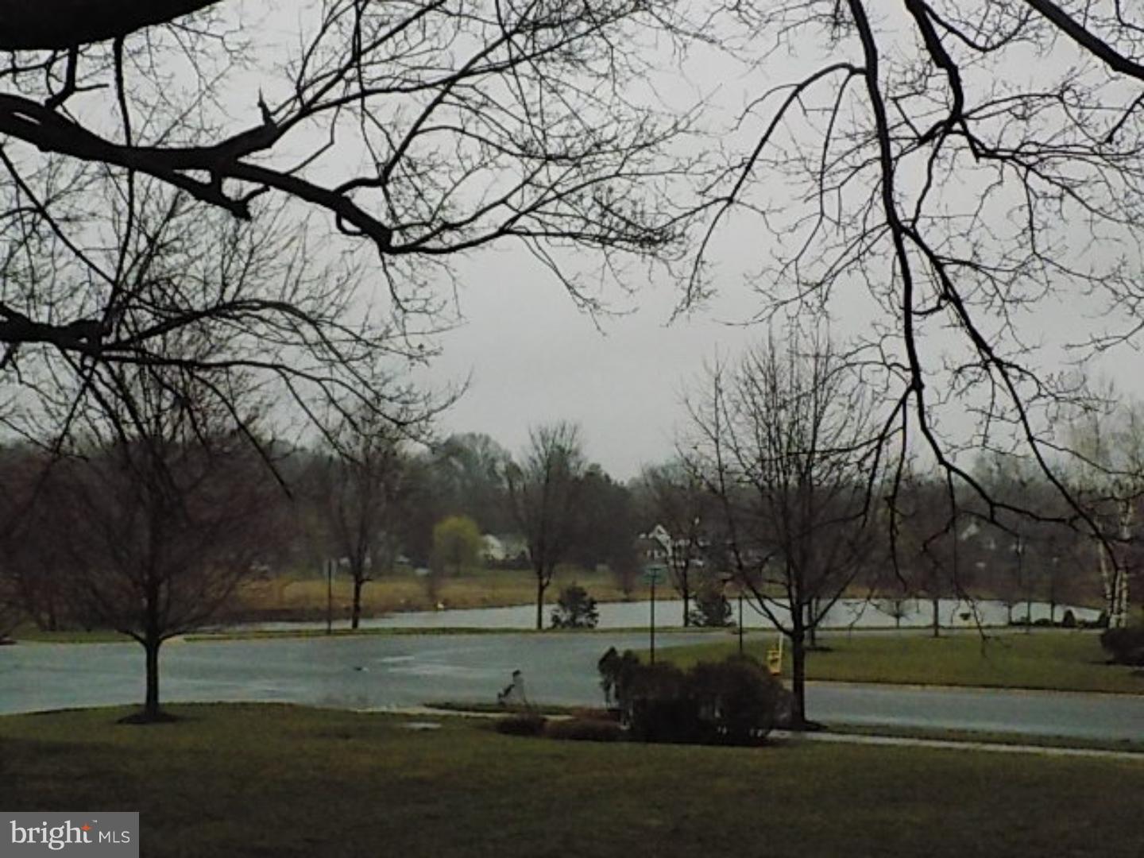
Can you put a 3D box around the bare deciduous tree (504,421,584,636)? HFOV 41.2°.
[{"bbox_3d":[-1.080,4.000,62.000,3.400,8.500,3.400,0,-4,0],"label":"bare deciduous tree"}]

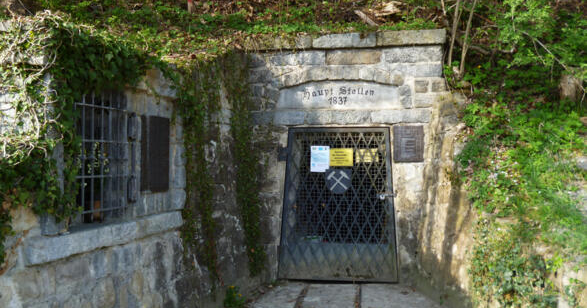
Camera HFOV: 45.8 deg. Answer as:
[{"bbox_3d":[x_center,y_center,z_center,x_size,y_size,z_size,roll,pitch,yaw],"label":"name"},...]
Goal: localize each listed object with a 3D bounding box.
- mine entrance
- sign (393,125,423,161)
[{"bbox_3d":[0.518,0.587,7.950,1.365,1.760,0.080,0,0,9],"label":"mine entrance"},{"bbox_3d":[1.297,-0.107,7.800,0.330,0.405,0.030,0,0,9],"label":"sign"}]

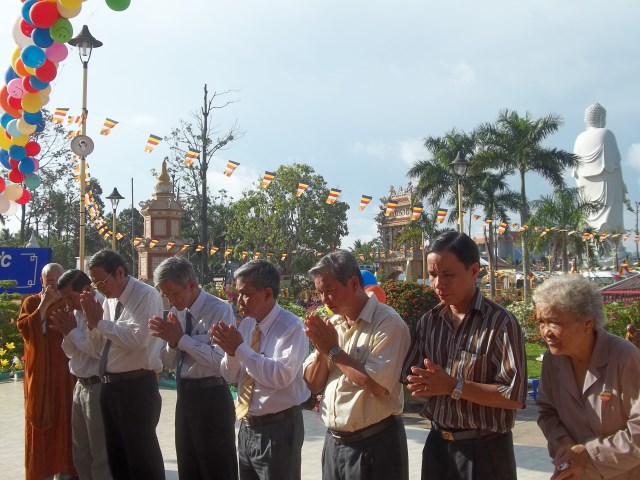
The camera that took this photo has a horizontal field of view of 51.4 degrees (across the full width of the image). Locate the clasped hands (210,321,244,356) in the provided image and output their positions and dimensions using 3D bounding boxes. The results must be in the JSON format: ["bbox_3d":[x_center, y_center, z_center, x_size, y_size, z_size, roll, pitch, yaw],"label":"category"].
[{"bbox_3d":[-0.361,0.385,2.600,0.140,0.150,0.110,2,-3,-40],"label":"clasped hands"}]

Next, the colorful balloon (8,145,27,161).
[{"bbox_3d":[-3.905,-1.124,8.600,0.230,0.230,0.230,1,-3,-22],"label":"colorful balloon"}]

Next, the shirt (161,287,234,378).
[{"bbox_3d":[-0.588,0.452,3.220,0.380,0.470,0.460,2,-4,-37],"label":"shirt"}]

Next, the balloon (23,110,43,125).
[{"bbox_3d":[-3.628,-1.559,8.400,0.250,0.260,0.250,0,-3,0],"label":"balloon"}]

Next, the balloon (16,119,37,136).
[{"bbox_3d":[-3.522,-1.370,8.000,0.240,0.240,0.240,1,-3,-22],"label":"balloon"}]

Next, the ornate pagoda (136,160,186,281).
[{"bbox_3d":[-7.918,-0.434,34.000,3.000,7.300,3.000,0,-3,0],"label":"ornate pagoda"}]

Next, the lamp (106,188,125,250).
[{"bbox_3d":[-5.549,0.500,18.000,0.520,3.800,0.520,1,-3,-17],"label":"lamp"}]

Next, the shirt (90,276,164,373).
[{"bbox_3d":[-0.949,0.424,3.300,0.360,0.520,0.450,3,-5,-44],"label":"shirt"}]

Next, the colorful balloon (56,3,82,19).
[{"bbox_3d":[-2.216,-2.061,5.900,0.226,0.236,0.226,0,-2,0],"label":"colorful balloon"}]

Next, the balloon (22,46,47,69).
[{"bbox_3d":[-2.664,-1.705,6.200,0.234,0.224,0.234,0,-2,0],"label":"balloon"}]

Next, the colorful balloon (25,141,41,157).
[{"bbox_3d":[-3.659,-1.162,8.500,0.201,0.211,0.201,0,-2,0],"label":"colorful balloon"}]

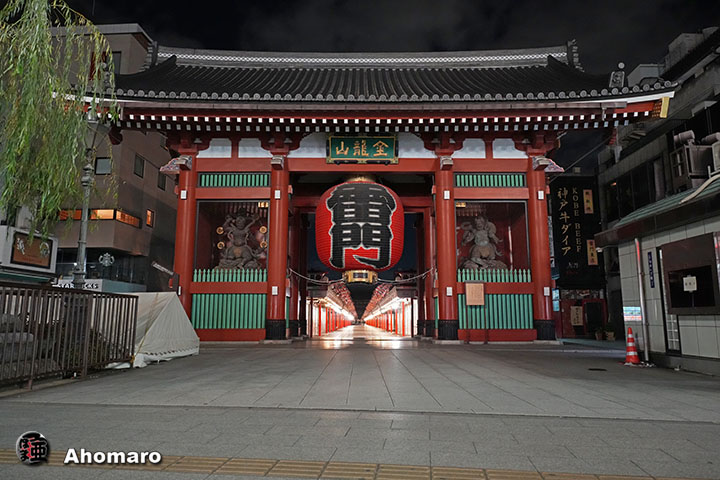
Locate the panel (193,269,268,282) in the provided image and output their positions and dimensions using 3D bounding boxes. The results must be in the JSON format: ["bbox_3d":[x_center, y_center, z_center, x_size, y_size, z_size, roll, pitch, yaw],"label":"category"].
[{"bbox_3d":[-4.142,1.133,15.961,2.346,0.447,0.100,0,-9,0],"label":"panel"}]

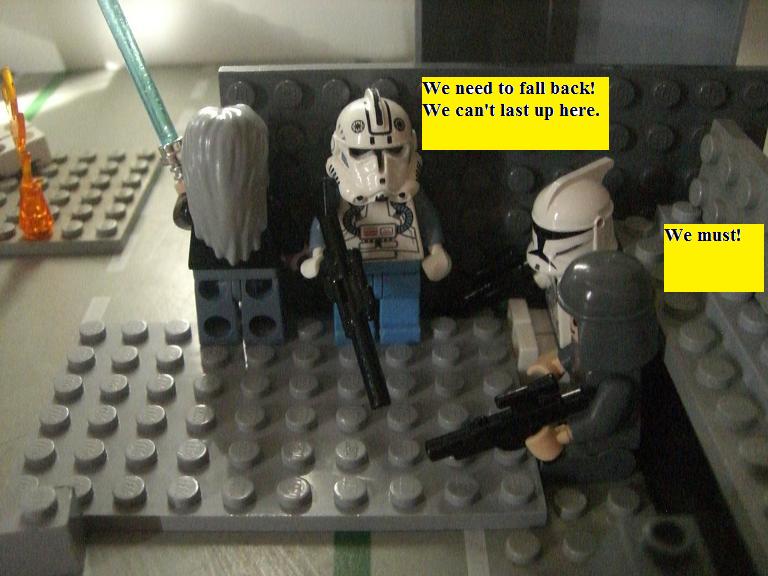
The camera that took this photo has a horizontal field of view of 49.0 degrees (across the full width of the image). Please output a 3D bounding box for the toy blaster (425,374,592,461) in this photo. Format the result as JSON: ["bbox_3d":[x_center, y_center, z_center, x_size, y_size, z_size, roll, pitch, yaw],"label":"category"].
[{"bbox_3d":[0.018,0.019,0.116,0.025,0.009,0.004,-22,34,4],"label":"toy blaster"}]

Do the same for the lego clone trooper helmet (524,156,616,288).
[{"bbox_3d":[0.030,-0.011,0.136,0.015,0.019,0.013,-12,35,-19],"label":"lego clone trooper helmet"}]

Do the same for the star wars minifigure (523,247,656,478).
[{"bbox_3d":[0.030,0.010,0.122,0.017,0.035,0.020,-2,33,-3],"label":"star wars minifigure"}]

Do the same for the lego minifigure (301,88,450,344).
[{"bbox_3d":[-0.001,-0.010,0.144,0.026,0.045,0.017,-2,33,-3],"label":"lego minifigure"}]

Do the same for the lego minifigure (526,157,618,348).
[{"bbox_3d":[0.030,-0.003,0.141,0.017,0.038,0.020,-3,33,-6],"label":"lego minifigure"}]

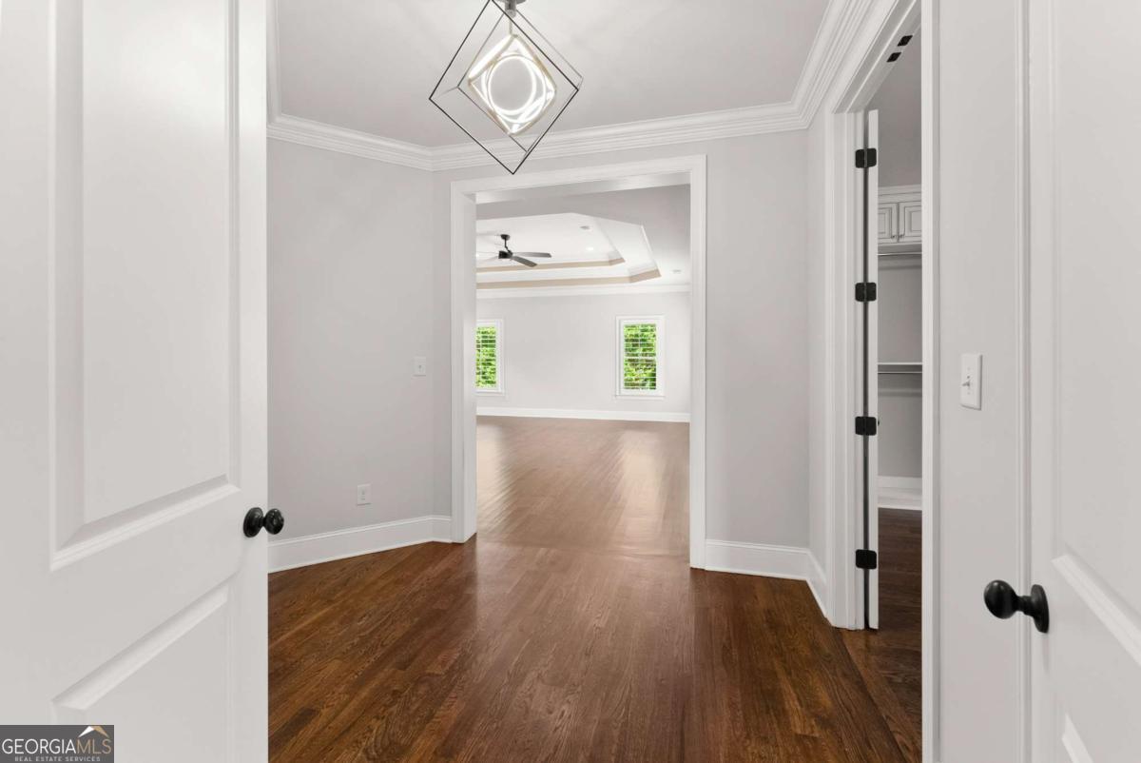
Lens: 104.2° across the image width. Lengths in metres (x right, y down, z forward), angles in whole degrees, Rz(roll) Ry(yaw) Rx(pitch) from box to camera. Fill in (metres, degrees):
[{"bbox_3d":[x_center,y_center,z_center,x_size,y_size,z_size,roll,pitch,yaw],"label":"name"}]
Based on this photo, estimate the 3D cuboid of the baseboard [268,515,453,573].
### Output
[{"bbox_3d":[-1.337,1.038,2.849,1.123,0.186,0.112,-1,2,-29],"label":"baseboard"}]

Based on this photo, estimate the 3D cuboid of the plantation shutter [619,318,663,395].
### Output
[{"bbox_3d":[1.503,-0.542,9.550,0.933,1.636,0.060,0,1,14],"label":"plantation shutter"}]

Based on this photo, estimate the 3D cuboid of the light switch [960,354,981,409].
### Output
[{"bbox_3d":[0.961,-0.001,1.065,0.010,0.124,0.073,0,1,15],"label":"light switch"}]

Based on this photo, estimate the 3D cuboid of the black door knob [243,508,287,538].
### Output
[{"bbox_3d":[-0.674,0.311,0.980,0.062,0.064,0.064,0,1,-4],"label":"black door knob"}]

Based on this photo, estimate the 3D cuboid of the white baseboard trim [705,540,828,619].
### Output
[{"bbox_3d":[1.049,1.056,2.420,0.564,0.186,0.408,0,1,14],"label":"white baseboard trim"}]

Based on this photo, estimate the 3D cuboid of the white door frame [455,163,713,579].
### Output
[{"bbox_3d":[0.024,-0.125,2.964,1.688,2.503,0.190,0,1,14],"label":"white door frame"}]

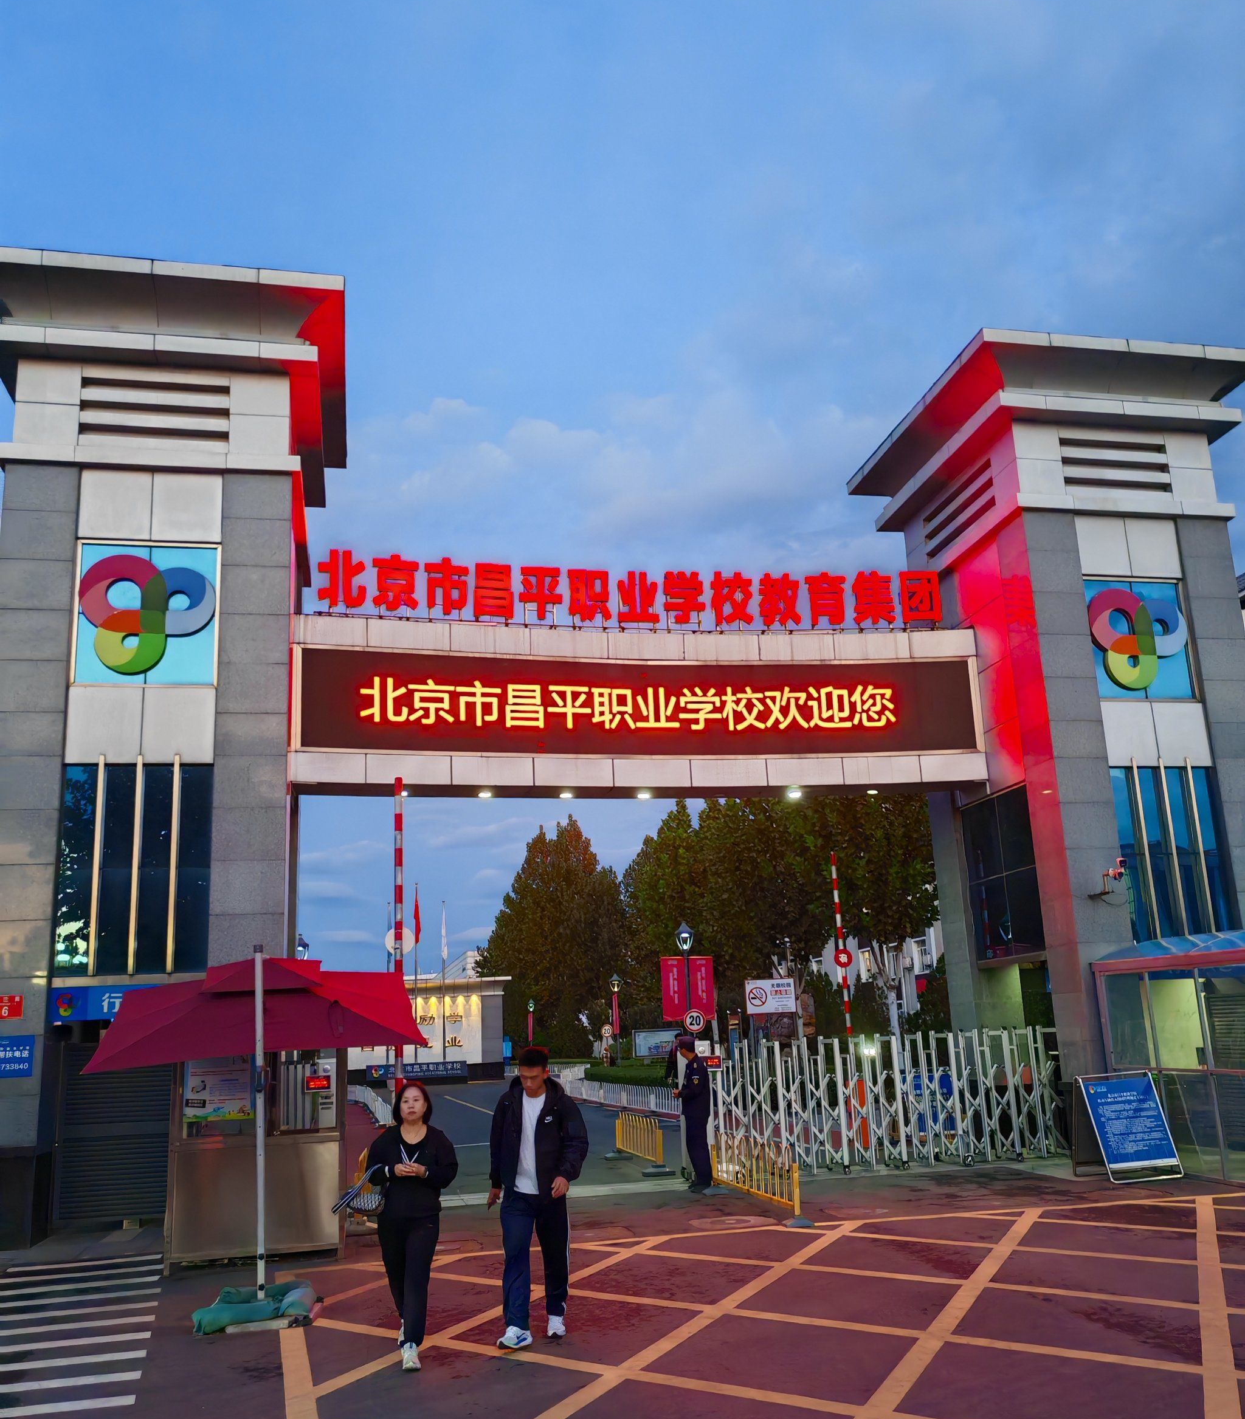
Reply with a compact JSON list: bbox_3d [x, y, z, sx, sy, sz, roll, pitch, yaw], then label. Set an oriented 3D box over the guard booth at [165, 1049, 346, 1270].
[{"bbox_3d":[-3.465,3.917,12.268,1.530,2.340,1.500,2,-15,-18],"label":"guard booth"}]

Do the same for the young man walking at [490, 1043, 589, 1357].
[{"bbox_3d":[-0.555,3.042,8.201,0.570,1.762,0.450,-5,-14,9],"label":"young man walking"}]

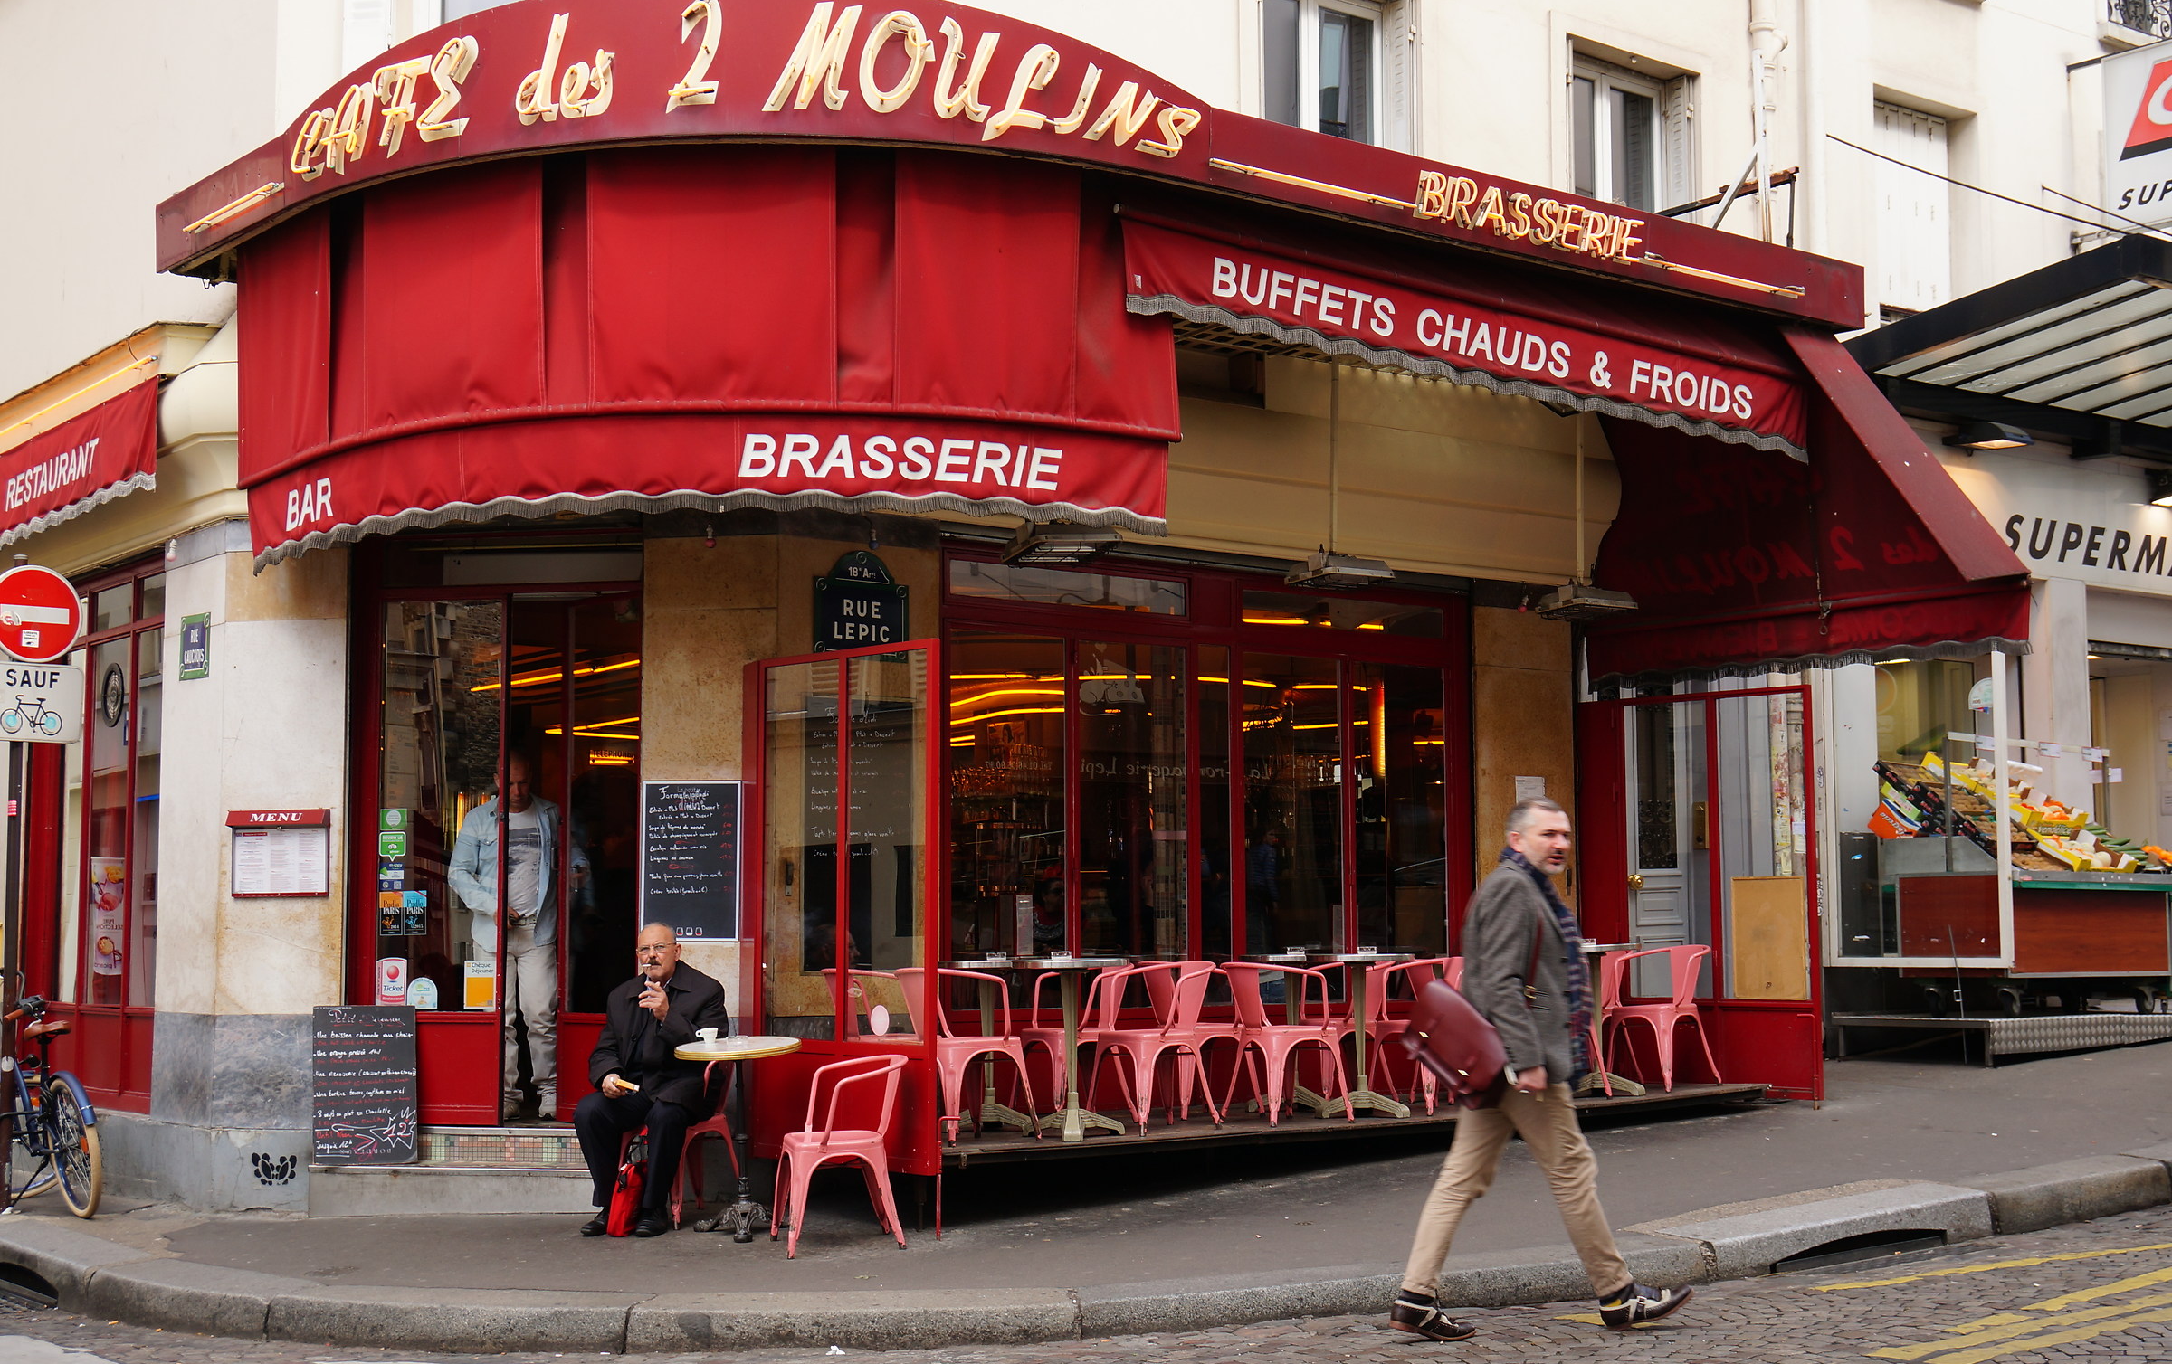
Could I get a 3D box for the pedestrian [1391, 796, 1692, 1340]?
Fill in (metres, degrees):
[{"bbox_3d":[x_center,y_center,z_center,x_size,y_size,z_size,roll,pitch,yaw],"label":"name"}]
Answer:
[{"bbox_3d":[1.522,1.283,9.073,0.980,1.790,0.560,0,-5,0],"label":"pedestrian"}]

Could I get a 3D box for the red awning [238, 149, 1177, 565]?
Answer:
[{"bbox_3d":[-1.740,-1.220,10.377,4.033,1.380,1.249,-2,-5,14],"label":"red awning"}]

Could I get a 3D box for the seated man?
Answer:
[{"bbox_3d":[-1.822,1.660,11.400,0.560,1.280,0.750,-3,-6,27],"label":"seated man"}]

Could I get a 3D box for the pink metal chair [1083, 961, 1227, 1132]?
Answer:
[{"bbox_3d":[0.268,1.596,11.881,0.490,0.720,0.480,4,-7,-38],"label":"pink metal chair"}]

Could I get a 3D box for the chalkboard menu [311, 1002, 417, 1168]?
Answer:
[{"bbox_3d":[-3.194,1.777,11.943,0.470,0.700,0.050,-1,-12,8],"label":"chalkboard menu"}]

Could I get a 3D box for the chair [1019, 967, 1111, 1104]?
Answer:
[{"bbox_3d":[-0.077,1.633,12.279,0.490,0.720,0.480,4,-7,-38],"label":"chair"}]

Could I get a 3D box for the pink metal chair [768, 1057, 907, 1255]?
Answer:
[{"bbox_3d":[-0.973,1.893,10.886,0.510,0.725,0.530,1,-5,-15],"label":"pink metal chair"}]

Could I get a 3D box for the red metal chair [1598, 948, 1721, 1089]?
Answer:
[{"bbox_3d":[3.071,1.788,14.417,0.510,0.725,0.530,3,-6,-37],"label":"red metal chair"}]

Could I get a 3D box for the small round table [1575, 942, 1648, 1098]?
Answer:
[{"bbox_3d":[2.641,1.761,13.999,0.510,0.740,0.510,0,-5,0],"label":"small round table"}]

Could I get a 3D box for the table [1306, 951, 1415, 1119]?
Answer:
[{"bbox_3d":[1.299,1.654,12.666,0.500,0.740,0.500,0,-5,0],"label":"table"}]

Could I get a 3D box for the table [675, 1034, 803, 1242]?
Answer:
[{"bbox_3d":[-1.380,1.848,10.913,0.510,0.740,0.510,-1,-5,6],"label":"table"}]

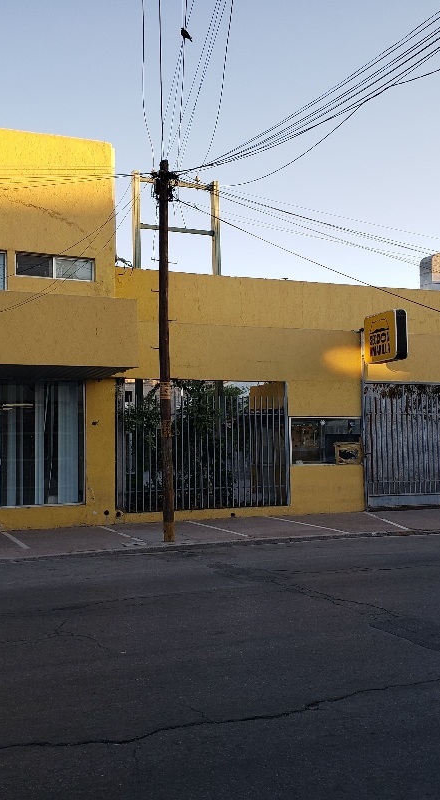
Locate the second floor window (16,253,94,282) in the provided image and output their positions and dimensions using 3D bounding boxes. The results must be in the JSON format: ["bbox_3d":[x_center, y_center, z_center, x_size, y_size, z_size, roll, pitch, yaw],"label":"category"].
[{"bbox_3d":[-3.115,-2.502,15.186,1.500,0.436,0.100,1,-4,-22],"label":"second floor window"}]

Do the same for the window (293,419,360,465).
[{"bbox_3d":[2.278,0.889,17.167,1.774,1.015,0.100,1,-4,-22],"label":"window"}]

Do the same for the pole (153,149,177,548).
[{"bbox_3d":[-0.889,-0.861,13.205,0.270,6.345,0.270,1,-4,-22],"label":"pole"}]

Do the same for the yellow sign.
[{"bbox_3d":[3.566,-1.329,17.157,0.300,1.026,1.130,1,-4,-22],"label":"yellow sign"}]

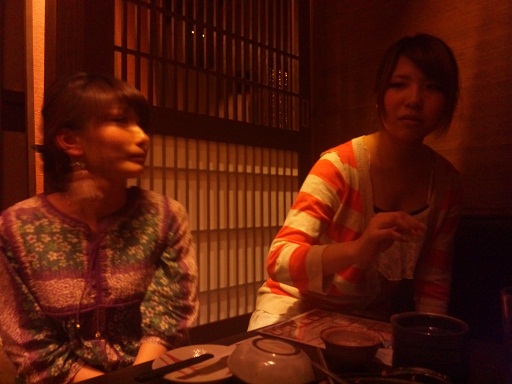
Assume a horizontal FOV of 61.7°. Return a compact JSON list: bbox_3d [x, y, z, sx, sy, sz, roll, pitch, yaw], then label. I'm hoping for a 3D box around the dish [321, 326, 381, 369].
[{"bbox_3d":[0.148,0.241,0.660,0.095,0.039,0.095,0,0,0],"label":"dish"}]

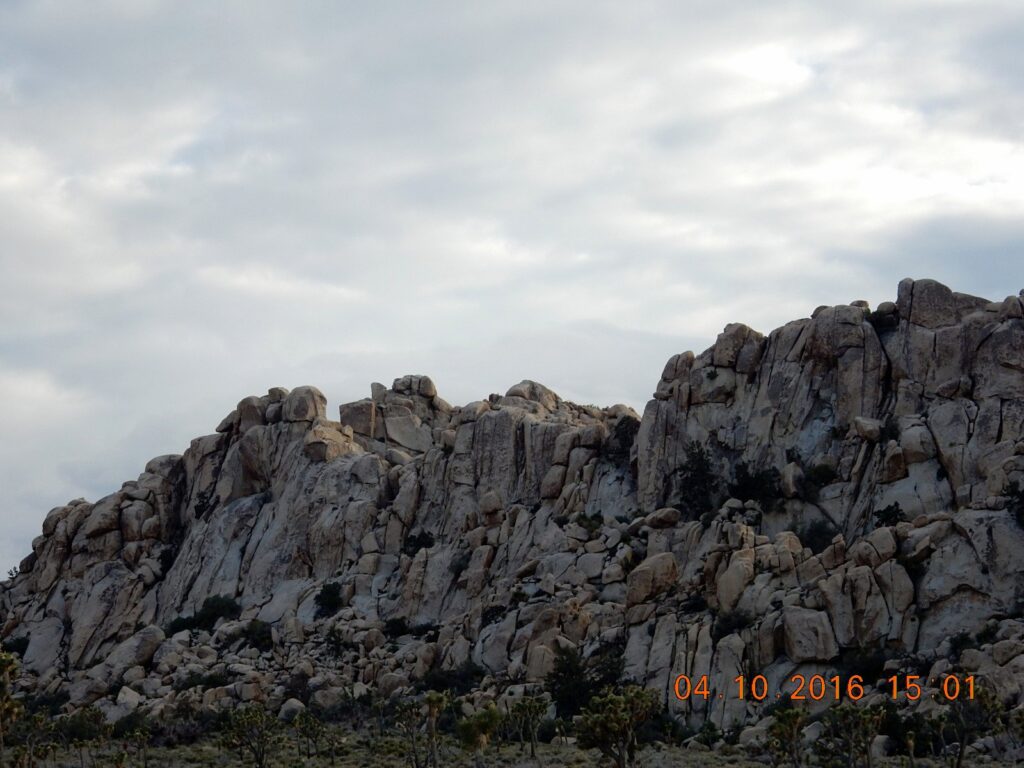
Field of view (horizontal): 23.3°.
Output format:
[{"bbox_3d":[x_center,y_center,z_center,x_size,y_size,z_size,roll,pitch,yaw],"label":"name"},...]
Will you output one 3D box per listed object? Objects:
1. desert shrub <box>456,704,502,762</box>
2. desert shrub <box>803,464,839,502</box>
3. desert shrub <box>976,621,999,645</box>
[{"bbox_3d":[-1.830,19.690,140.000,2.540,3.200,2.410,0,-8,0],"label":"desert shrub"},{"bbox_3d":[28.601,9.210,230.000,3.240,3.482,2.754,0,-8,0],"label":"desert shrub"},{"bbox_3d":[39.228,20.501,205.000,1.810,1.980,1.540,0,-8,0],"label":"desert shrub"}]

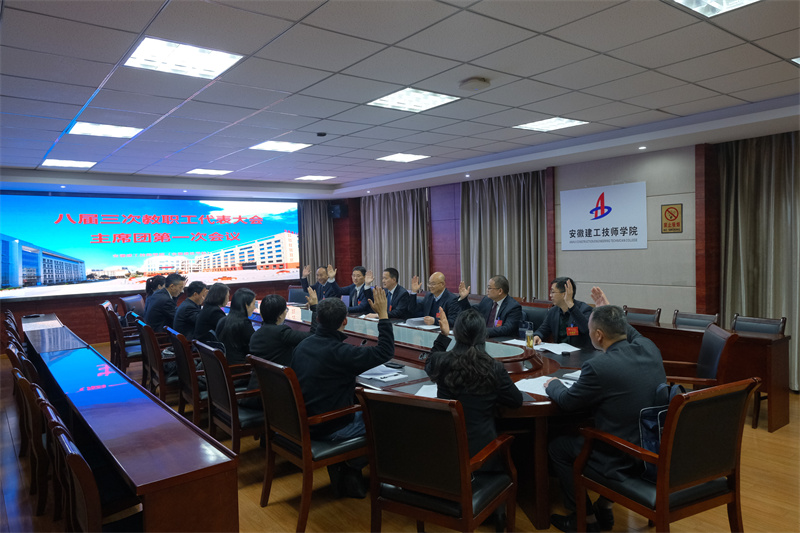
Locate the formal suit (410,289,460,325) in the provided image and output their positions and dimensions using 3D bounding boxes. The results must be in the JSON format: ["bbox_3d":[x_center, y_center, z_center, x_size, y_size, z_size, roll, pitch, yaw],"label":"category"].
[{"bbox_3d":[0.425,0.518,6.335,0.560,0.570,0.400,0,3,27],"label":"formal suit"}]

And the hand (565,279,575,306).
[{"bbox_3d":[1.415,0.217,4.450,0.060,0.215,0.085,-4,4,-35],"label":"hand"}]

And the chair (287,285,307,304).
[{"bbox_3d":[-1.754,0.820,8.565,0.570,0.960,0.610,0,3,29],"label":"chair"}]

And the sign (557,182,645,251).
[{"bbox_3d":[2.581,-0.616,6.837,0.040,0.800,1.200,-4,4,-38],"label":"sign"}]

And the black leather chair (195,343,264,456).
[{"bbox_3d":[-1.162,1.033,4.010,0.610,0.960,0.570,-4,4,-38],"label":"black leather chair"}]

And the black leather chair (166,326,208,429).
[{"bbox_3d":[-1.690,1.012,4.727,0.610,0.960,0.570,-4,4,-38],"label":"black leather chair"}]

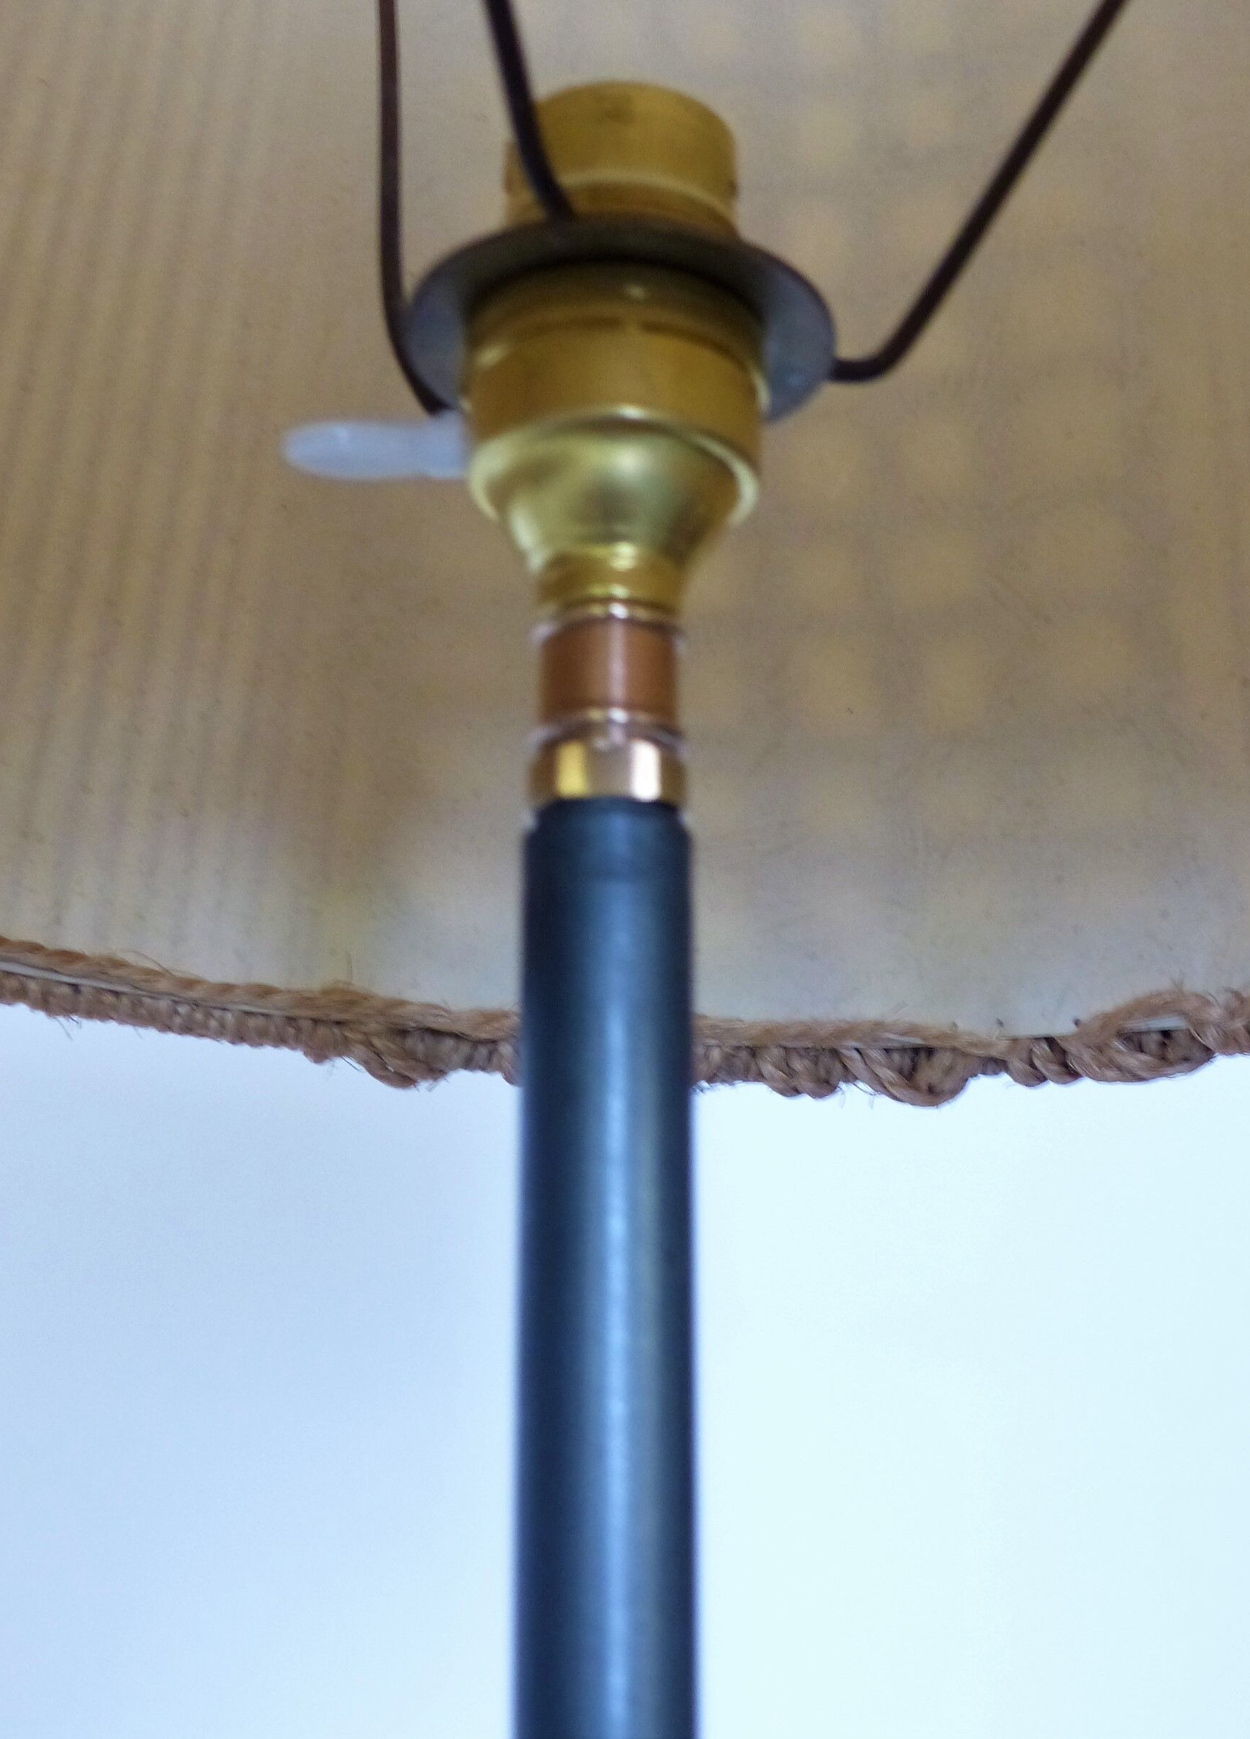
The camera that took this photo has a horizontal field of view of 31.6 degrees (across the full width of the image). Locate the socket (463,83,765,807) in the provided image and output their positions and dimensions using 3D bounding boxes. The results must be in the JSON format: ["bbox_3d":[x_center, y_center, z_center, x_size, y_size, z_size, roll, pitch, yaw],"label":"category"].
[{"bbox_3d":[-0.001,-0.045,0.249,0.034,0.082,0.034,1,-15,0],"label":"socket"}]

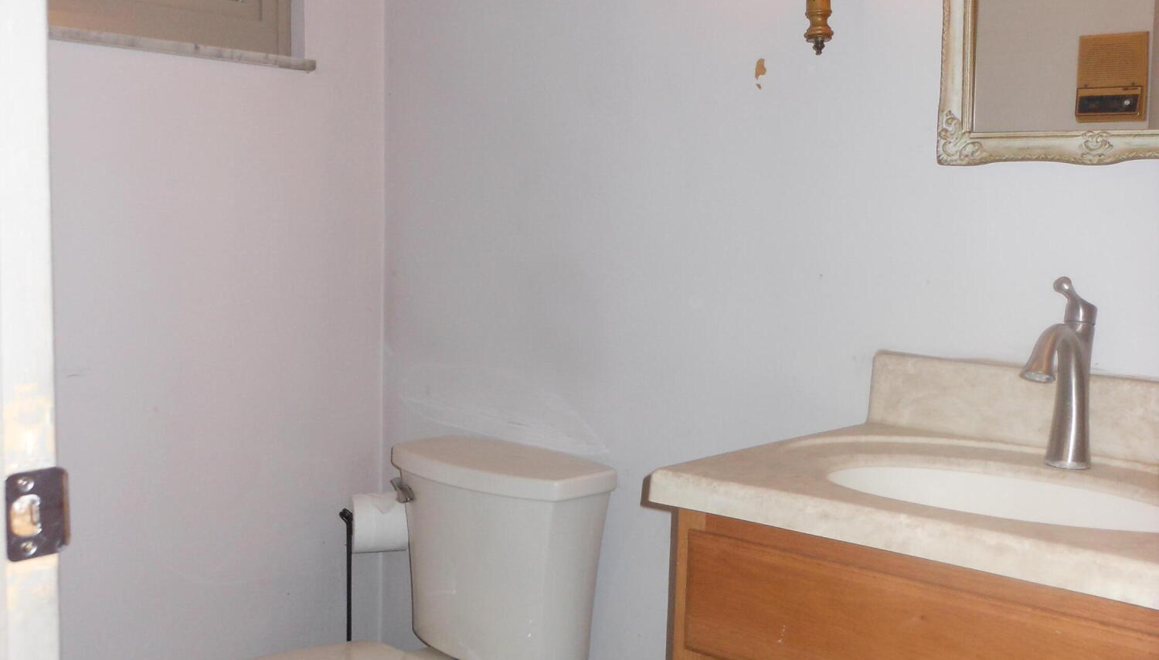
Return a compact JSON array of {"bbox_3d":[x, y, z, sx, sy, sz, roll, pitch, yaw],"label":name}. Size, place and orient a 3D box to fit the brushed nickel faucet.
[{"bbox_3d":[0.572,0.054,1.487,0.057,0.235,0.172,6,7,42],"label":"brushed nickel faucet"}]

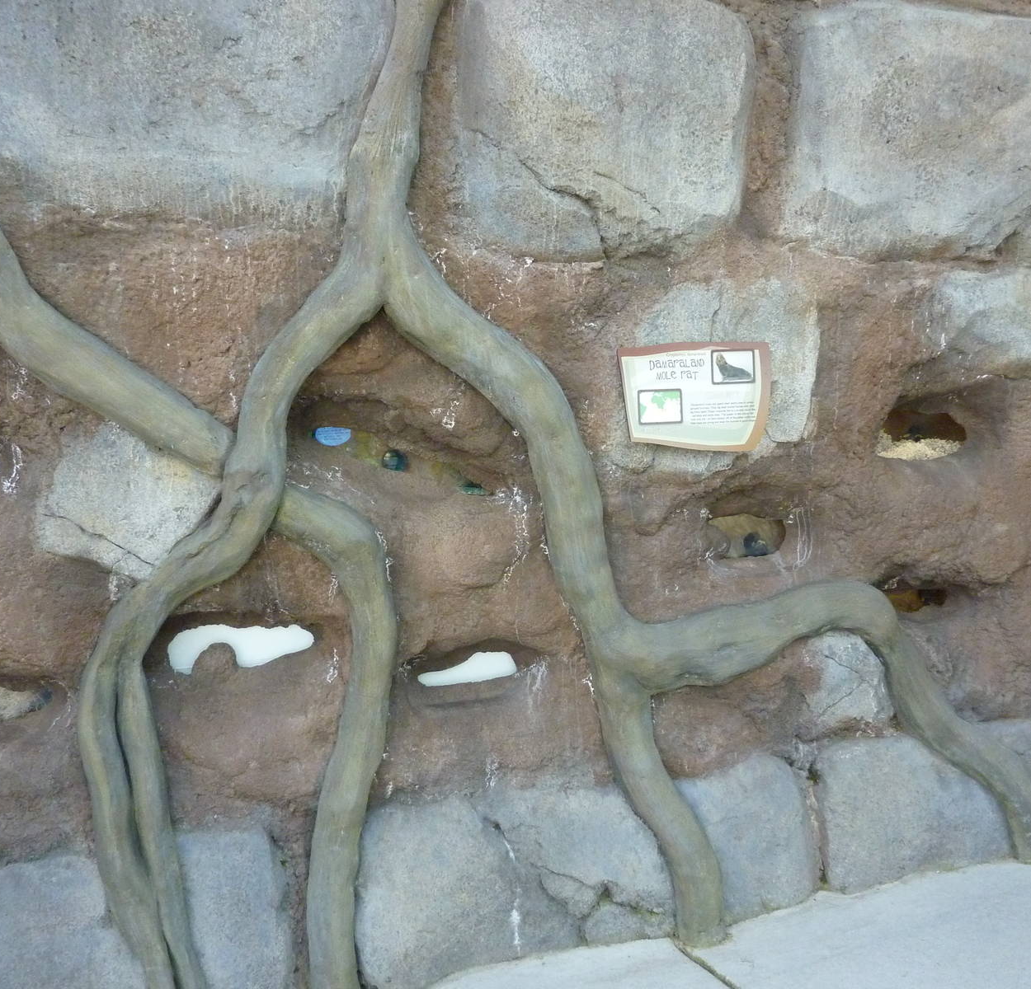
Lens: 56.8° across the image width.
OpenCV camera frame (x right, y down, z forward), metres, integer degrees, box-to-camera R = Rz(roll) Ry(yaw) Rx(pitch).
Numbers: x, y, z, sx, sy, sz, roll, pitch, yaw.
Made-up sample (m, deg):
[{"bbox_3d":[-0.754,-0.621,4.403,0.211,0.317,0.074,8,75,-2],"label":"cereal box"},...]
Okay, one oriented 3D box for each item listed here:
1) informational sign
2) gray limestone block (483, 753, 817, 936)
[{"bbox_3d":[0.461,-0.246,2.446,0.434,0.281,0.025,-4,5,-17],"label":"informational sign"},{"bbox_3d":[0.345,0.907,2.558,0.939,0.487,0.200,-4,6,-17],"label":"gray limestone block"}]

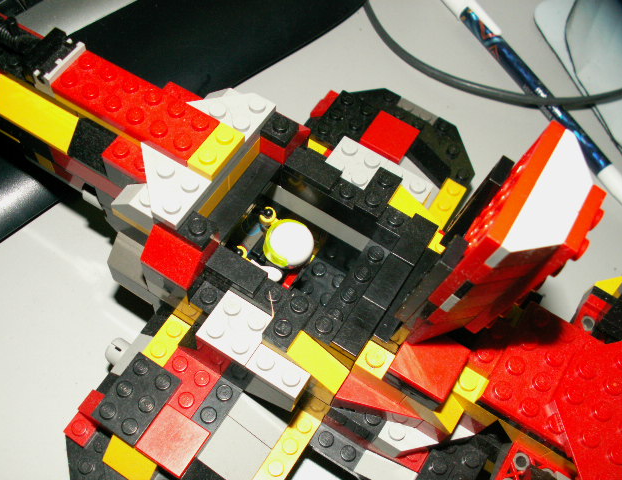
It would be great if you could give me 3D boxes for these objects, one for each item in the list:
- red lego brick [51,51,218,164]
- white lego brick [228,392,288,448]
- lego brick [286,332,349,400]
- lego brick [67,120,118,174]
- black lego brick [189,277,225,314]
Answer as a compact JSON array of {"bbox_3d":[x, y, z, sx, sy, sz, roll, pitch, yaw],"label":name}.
[{"bbox_3d":[-0.049,-0.037,0.179,0.048,0.005,0.016,30,64,11],"label":"red lego brick"},{"bbox_3d":[-0.015,0.052,0.186,0.016,0.003,0.008,31,64,10],"label":"white lego brick"},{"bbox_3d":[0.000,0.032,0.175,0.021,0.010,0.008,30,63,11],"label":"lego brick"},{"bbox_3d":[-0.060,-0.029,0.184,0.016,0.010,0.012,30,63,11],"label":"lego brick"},{"bbox_3d":[-0.029,0.016,0.184,0.008,0.005,0.008,30,63,11],"label":"black lego brick"}]

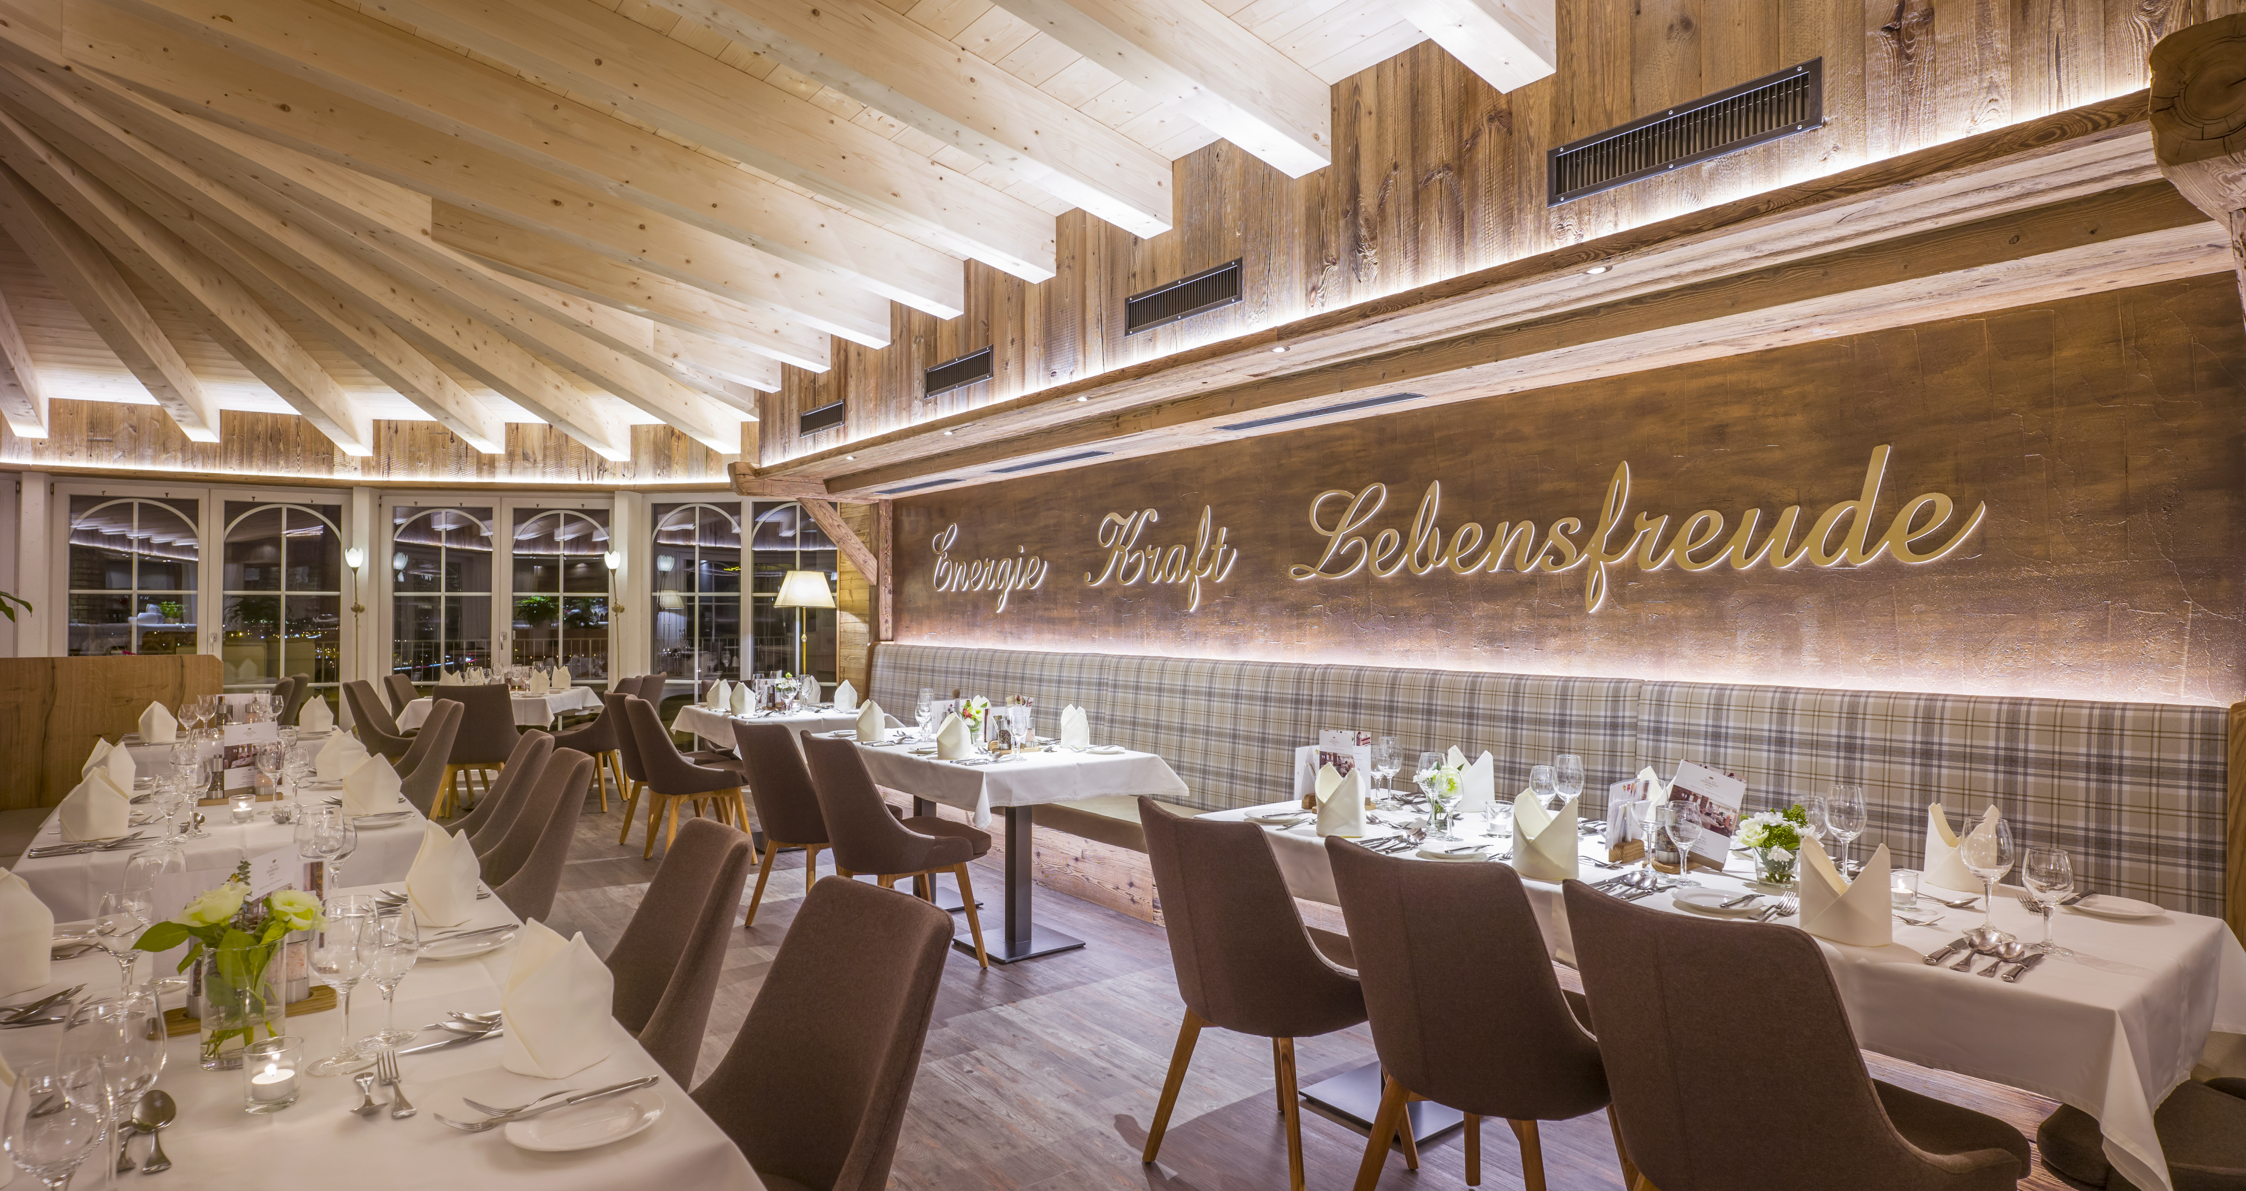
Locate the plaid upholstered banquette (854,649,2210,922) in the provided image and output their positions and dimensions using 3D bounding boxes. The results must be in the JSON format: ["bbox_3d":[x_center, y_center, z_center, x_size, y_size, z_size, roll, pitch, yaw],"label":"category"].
[{"bbox_3d":[0.226,0.853,5.059,0.580,1.110,6.780,1,-1,-39],"label":"plaid upholstered banquette"}]

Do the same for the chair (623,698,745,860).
[{"bbox_3d":[-2.263,0.977,5.987,0.590,0.880,0.500,1,-1,-39],"label":"chair"}]

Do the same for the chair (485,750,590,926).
[{"bbox_3d":[-1.980,0.943,3.395,0.600,0.870,0.490,0,-1,-39],"label":"chair"}]

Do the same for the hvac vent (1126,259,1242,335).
[{"bbox_3d":[0.215,-1.103,4.192,0.030,0.148,0.650,1,-1,-39],"label":"hvac vent"}]

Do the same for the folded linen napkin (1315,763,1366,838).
[{"bbox_3d":[0.562,0.523,2.903,0.100,0.167,0.125,0,-1,-39],"label":"folded linen napkin"}]

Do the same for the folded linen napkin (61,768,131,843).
[{"bbox_3d":[-2.633,0.531,2.880,0.120,0.180,0.130,1,-1,-39],"label":"folded linen napkin"}]

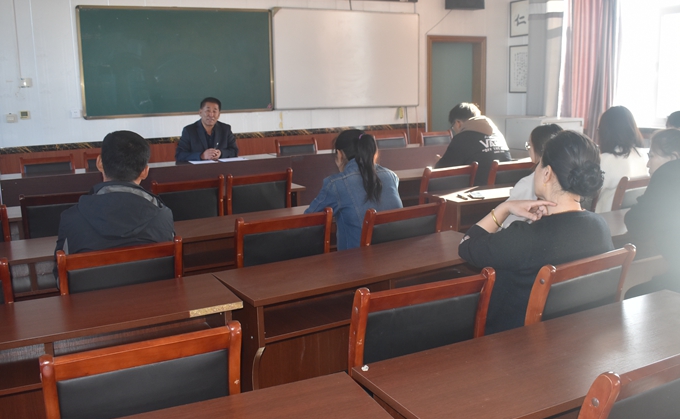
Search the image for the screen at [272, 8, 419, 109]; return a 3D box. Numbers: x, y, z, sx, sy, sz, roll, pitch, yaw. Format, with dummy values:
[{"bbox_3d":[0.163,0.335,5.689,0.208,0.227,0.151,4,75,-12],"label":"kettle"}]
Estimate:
[{"bbox_3d":[0.122,-1.856,8.010,1.944,1.174,0.030,-5,11,-21],"label":"screen"}]

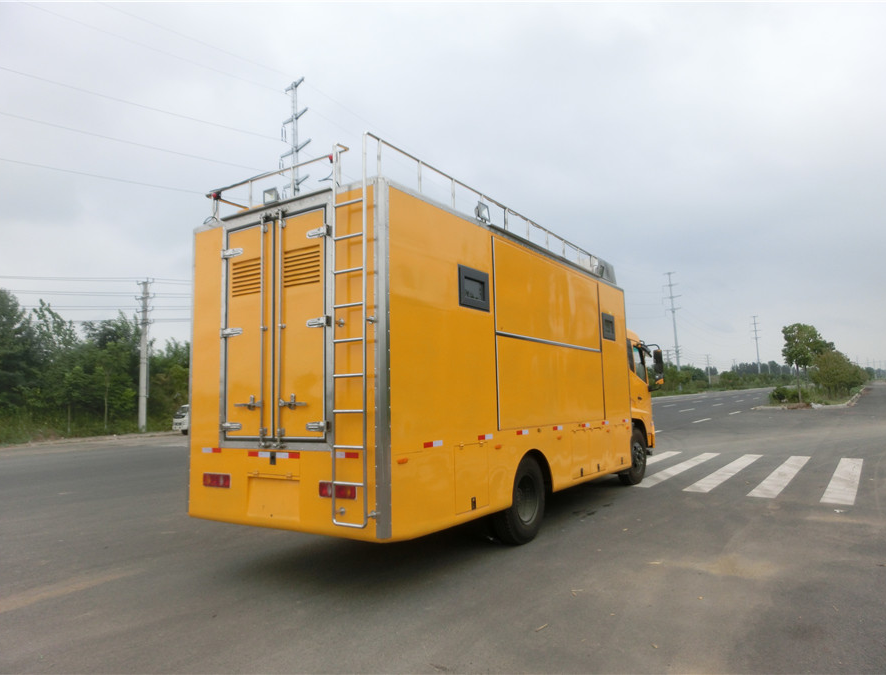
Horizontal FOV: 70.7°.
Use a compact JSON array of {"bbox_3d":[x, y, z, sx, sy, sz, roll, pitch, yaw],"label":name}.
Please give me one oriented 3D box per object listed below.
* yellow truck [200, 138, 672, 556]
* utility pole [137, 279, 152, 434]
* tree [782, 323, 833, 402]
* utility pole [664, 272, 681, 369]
[{"bbox_3d":[0.751,0.591,9.152,2.600,3.780,8.400,-5,-7,33],"label":"yellow truck"},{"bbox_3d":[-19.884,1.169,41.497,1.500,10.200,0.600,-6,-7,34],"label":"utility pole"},{"bbox_3d":[26.723,1.843,46.000,3.400,5.943,3.400,-6,-7,34],"label":"tree"},{"bbox_3d":[56.360,-1.470,151.416,4.300,29.056,1.200,-6,-7,34],"label":"utility pole"}]

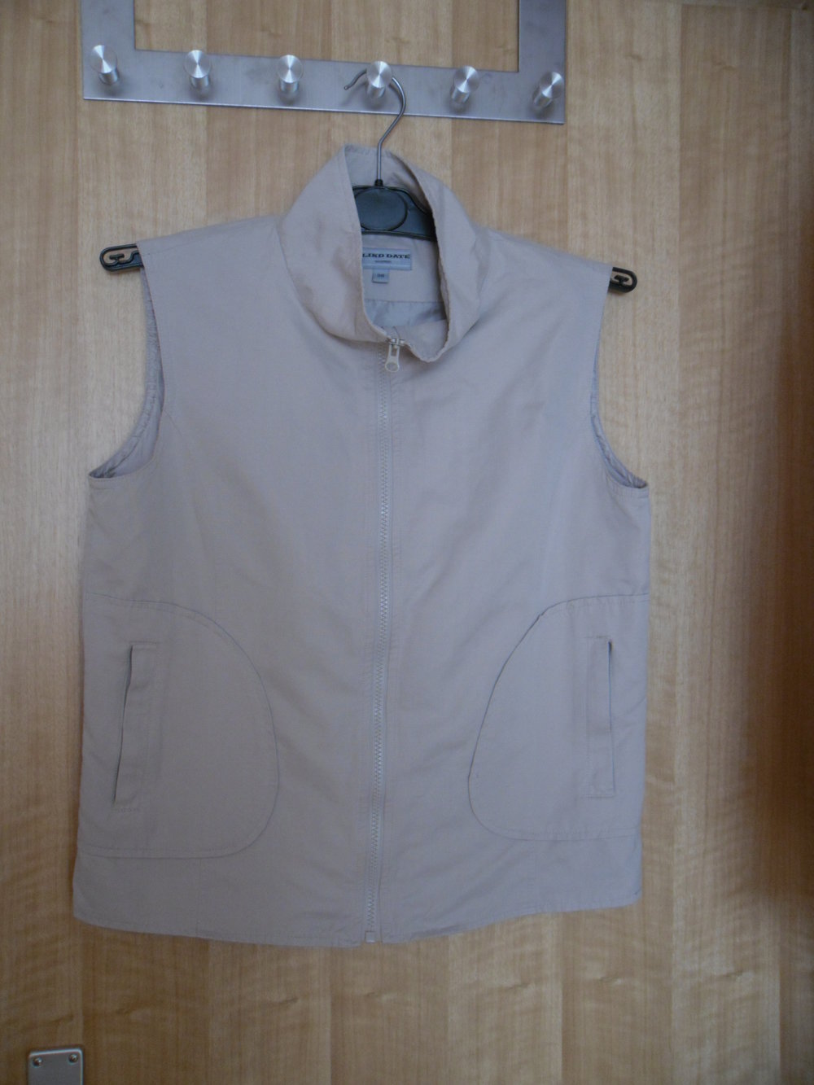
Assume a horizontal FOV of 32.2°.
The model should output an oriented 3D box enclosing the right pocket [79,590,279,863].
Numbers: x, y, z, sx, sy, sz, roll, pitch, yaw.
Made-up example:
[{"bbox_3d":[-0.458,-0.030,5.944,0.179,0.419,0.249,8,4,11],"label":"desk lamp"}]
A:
[{"bbox_3d":[-0.176,0.141,1.092,0.153,0.202,0.025,0,2,-5],"label":"right pocket"}]

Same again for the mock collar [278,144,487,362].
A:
[{"bbox_3d":[-0.019,-0.229,1.103,0.157,0.175,0.085,0,2,-10],"label":"mock collar"}]

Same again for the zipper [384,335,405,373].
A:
[{"bbox_3d":[-0.009,-0.145,1.083,0.015,0.029,0.009,0,2,-9],"label":"zipper"}]

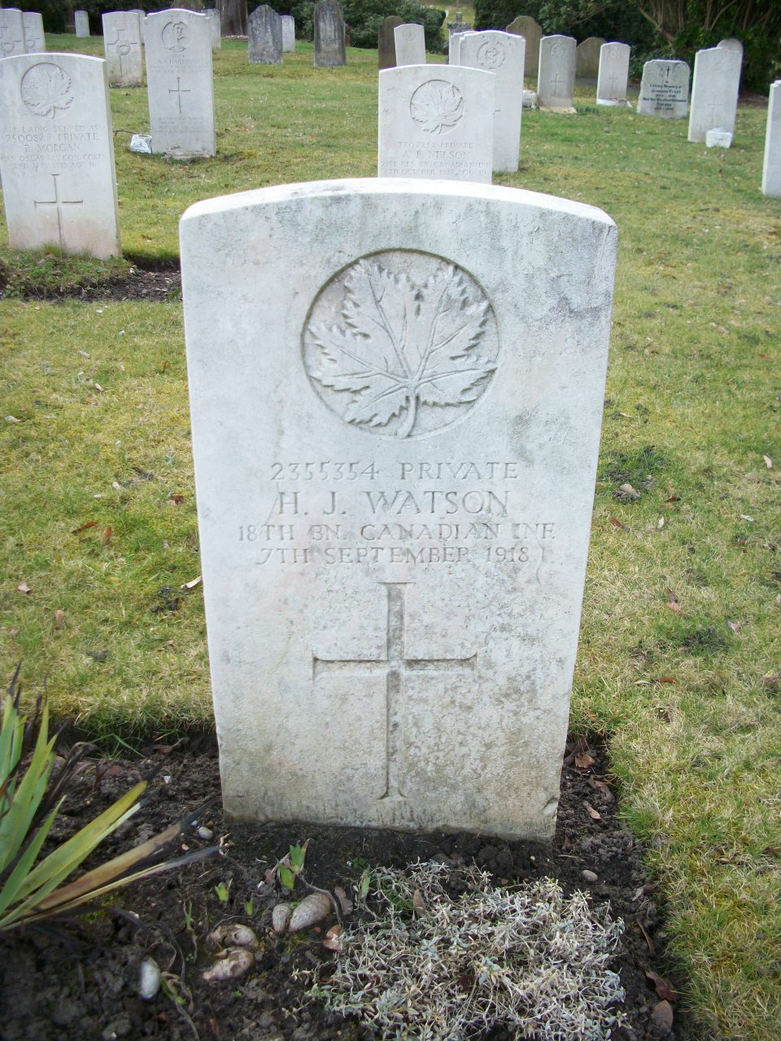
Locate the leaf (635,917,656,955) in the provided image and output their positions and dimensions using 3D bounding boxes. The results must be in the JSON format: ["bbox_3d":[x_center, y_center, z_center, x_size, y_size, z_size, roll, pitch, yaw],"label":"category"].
[{"bbox_3d":[0.259,0.424,1.072,0.010,0.009,0.042,-5,27,-11],"label":"leaf"}]

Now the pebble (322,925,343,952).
[{"bbox_3d":[-0.058,0.420,1.057,0.019,0.015,0.024,2,26,2],"label":"pebble"}]

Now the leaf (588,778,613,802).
[{"bbox_3d":[0.253,0.325,1.267,0.017,0.011,0.038,-12,29,-25],"label":"leaf"}]

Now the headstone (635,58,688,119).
[{"bbox_3d":[2.865,-4.537,11.068,0.490,0.580,0.090,3,26,5],"label":"headstone"}]

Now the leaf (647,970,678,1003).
[{"bbox_3d":[0.263,0.450,1.017,0.017,0.010,0.036,-15,30,-28],"label":"leaf"}]

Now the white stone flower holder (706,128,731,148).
[{"bbox_3d":[2.595,-3.031,8.345,0.180,0.150,0.130,3,26,4],"label":"white stone flower holder"}]

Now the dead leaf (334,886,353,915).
[{"bbox_3d":[-0.049,0.399,1.105,0.015,0.010,0.031,-8,28,-17],"label":"dead leaf"}]

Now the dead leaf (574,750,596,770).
[{"bbox_3d":[0.244,0.300,1.316,0.023,0.012,0.026,-4,27,-10],"label":"dead leaf"}]

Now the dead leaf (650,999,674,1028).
[{"bbox_3d":[0.255,0.463,0.989,0.020,0.008,0.028,10,28,19],"label":"dead leaf"}]

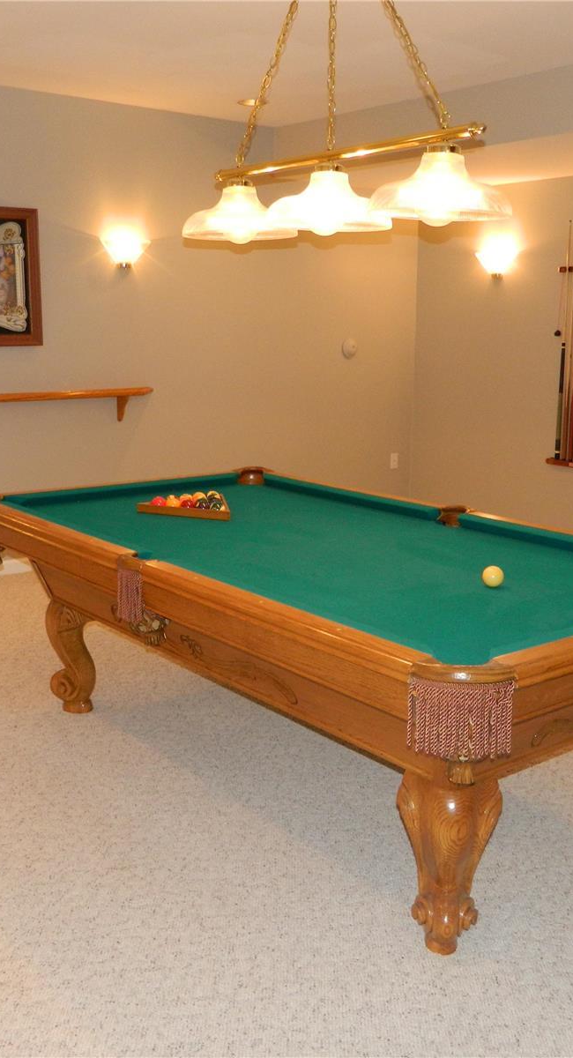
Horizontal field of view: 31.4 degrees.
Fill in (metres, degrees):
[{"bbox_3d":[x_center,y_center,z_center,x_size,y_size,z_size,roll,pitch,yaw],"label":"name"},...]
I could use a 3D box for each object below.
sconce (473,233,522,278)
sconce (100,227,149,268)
[{"bbox_3d":[1.383,-1.782,6.811,0.140,0.200,0.320,-8,14,-37],"label":"sconce"},{"bbox_3d":[-0.921,-1.624,5.974,0.320,0.200,0.140,-8,14,-37],"label":"sconce"}]

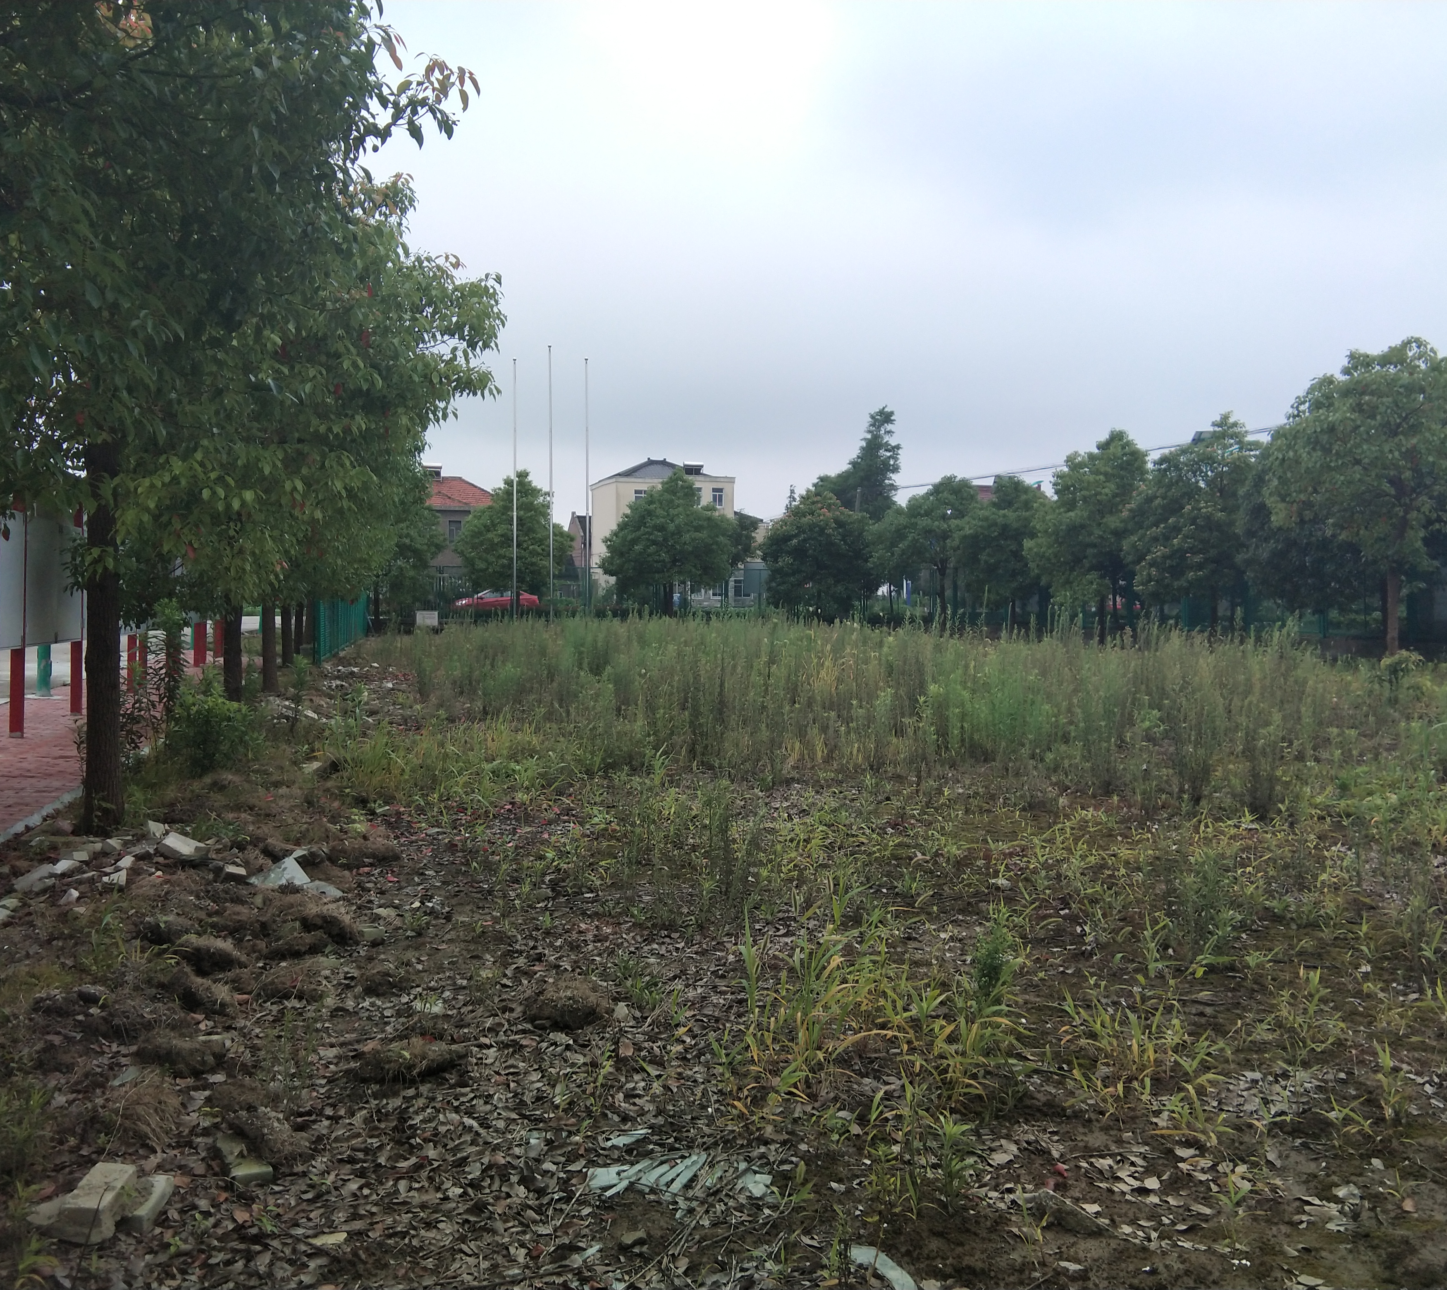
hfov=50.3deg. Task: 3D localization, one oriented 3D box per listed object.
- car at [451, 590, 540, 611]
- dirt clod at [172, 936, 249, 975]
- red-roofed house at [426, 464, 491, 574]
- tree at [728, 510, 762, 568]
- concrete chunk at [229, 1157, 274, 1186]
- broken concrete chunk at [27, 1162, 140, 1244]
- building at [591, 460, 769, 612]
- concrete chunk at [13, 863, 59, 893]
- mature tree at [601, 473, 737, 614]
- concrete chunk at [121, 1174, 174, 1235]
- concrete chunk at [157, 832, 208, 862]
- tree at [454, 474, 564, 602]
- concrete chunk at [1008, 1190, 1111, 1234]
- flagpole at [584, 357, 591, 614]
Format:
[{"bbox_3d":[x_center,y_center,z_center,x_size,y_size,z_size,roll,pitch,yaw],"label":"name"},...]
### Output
[{"bbox_3d":[-11.755,-2.143,79.500,4.550,1.460,1.800,-1,2,-12],"label":"car"},{"bbox_3d":[-1.817,1.091,5.456,0.275,0.100,0.200,-1,2,-19],"label":"dirt clod"},{"bbox_3d":[-17.432,-6.536,97.851,10.000,9.350,9.000,0,2,-13],"label":"red-roofed house"},{"bbox_3d":[-0.030,-3.279,67.930,4.000,5.230,4.000,0,2,0],"label":"tree"},{"bbox_3d":[-1.215,1.351,3.985,0.110,0.045,0.110,-1,2,-20],"label":"concrete chunk"},{"bbox_3d":[-1.545,1.338,3.704,0.200,0.090,0.250,0,2,-4],"label":"broken concrete chunk"},{"bbox_3d":[-3.515,-8.058,113.500,10.900,11.300,9.200,-1,2,-15],"label":"building"},{"bbox_3d":[-3.550,1.204,7.992,0.180,0.085,0.220,1,2,22],"label":"concrete chunk"},{"bbox_3d":[-2.026,-3.379,57.426,5.000,6.100,4.800,0,2,-13],"label":"mature tree"},{"bbox_3d":[-1.405,1.352,3.725,0.100,0.060,0.210,0,2,-5],"label":"concrete chunk"},{"bbox_3d":[-2.687,0.992,7.649,0.250,0.130,0.180,-1,2,-19],"label":"concrete chunk"},{"bbox_3d":[-8.988,-3.905,65.000,4.700,6.750,4.700,0,2,0],"label":"tree"},{"bbox_3d":[0.800,1.353,3.685,0.220,0.060,0.120,1,2,20],"label":"concrete chunk"},{"bbox_3d":[-4.734,-5.141,53.873,0.140,9.830,0.140,0,2,-13],"label":"flagpole"}]

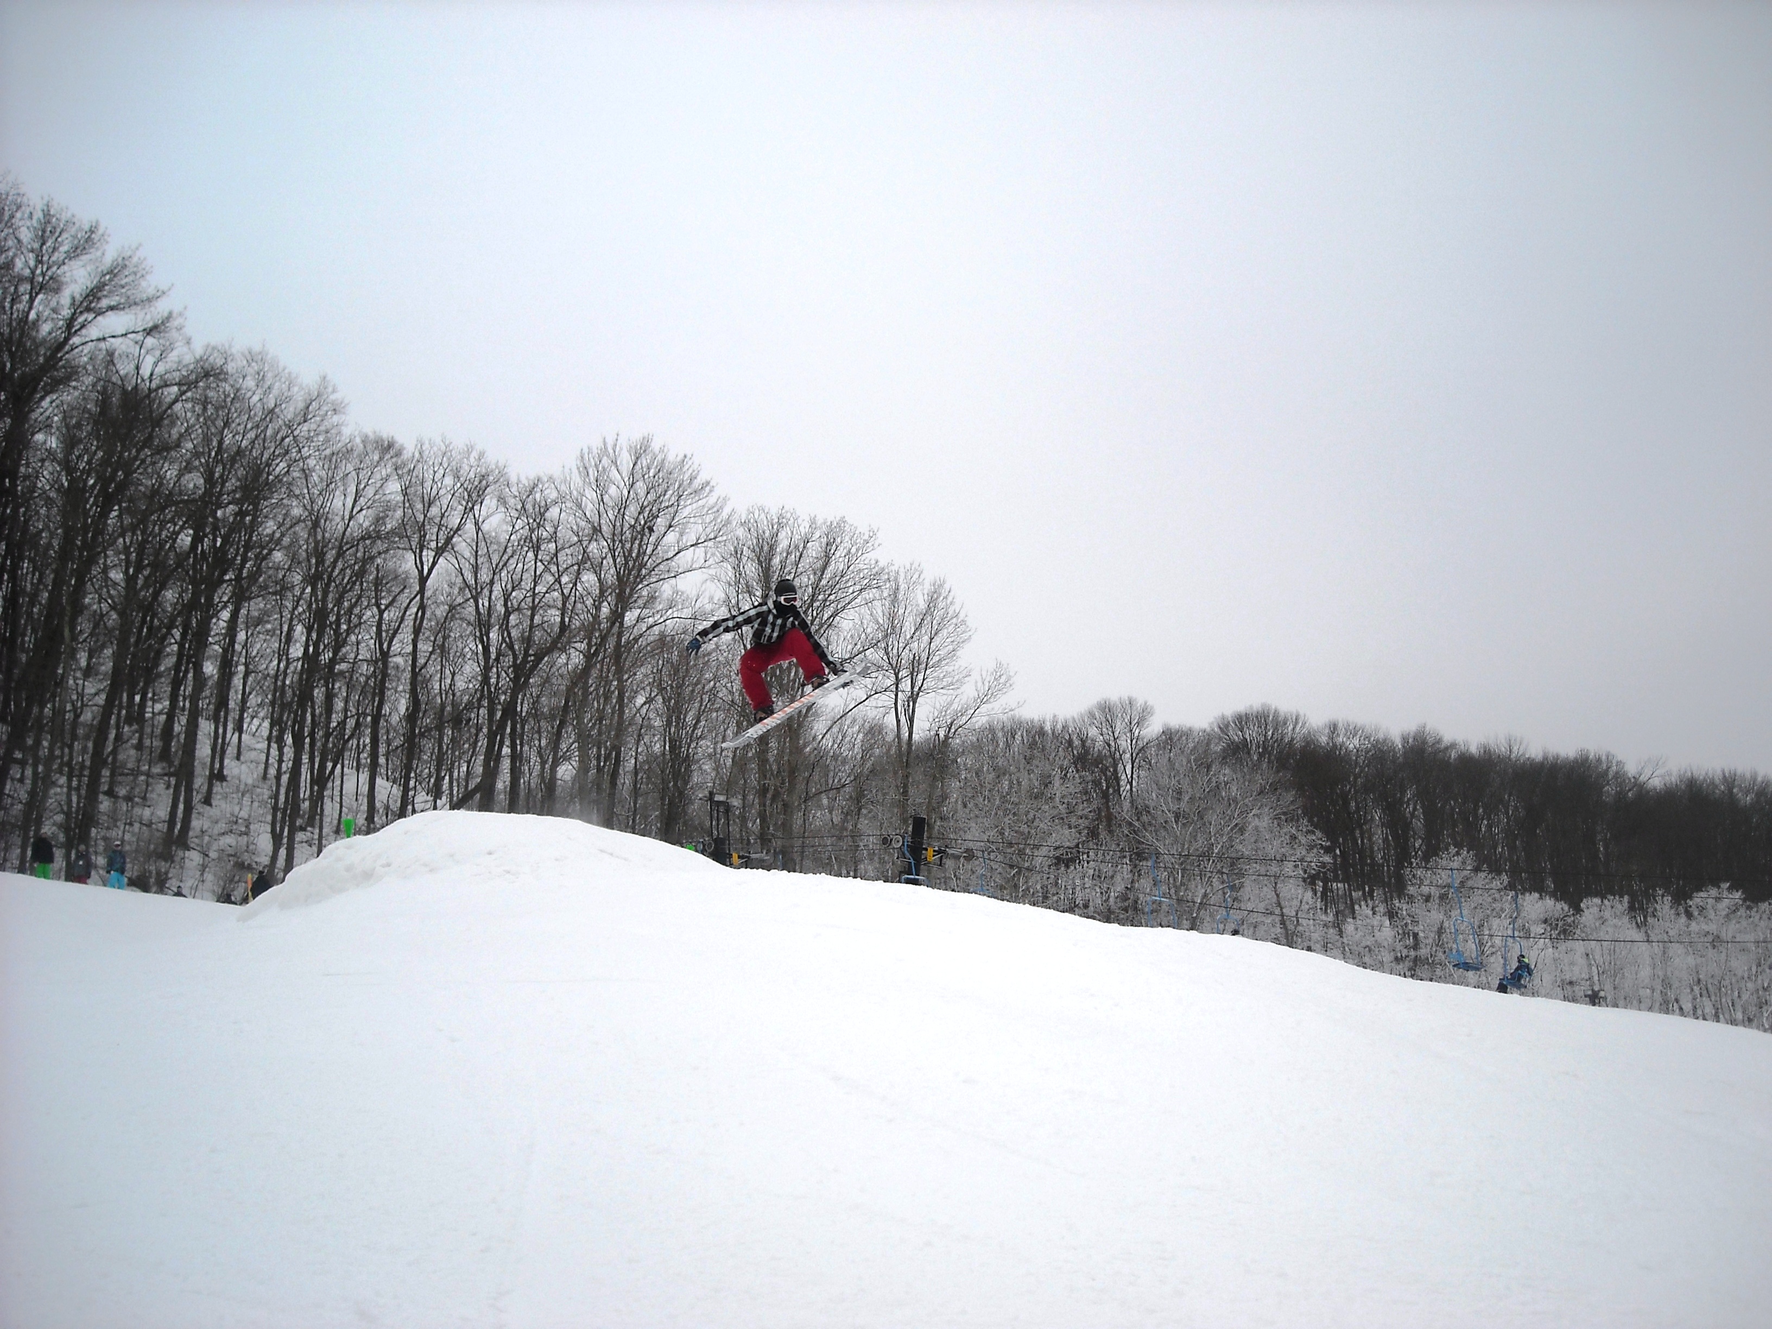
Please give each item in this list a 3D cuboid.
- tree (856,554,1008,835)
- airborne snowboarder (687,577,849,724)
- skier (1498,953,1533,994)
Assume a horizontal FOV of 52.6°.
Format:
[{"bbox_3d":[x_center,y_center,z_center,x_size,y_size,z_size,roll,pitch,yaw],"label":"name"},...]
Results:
[{"bbox_3d":[2.249,2.439,82.000,6.600,14.300,6.400,0,-6,0],"label":"tree"},{"bbox_3d":[-0.961,-0.122,14.300,1.150,1.200,0.750,3,-7,-30],"label":"airborne snowboarder"},{"bbox_3d":[18.633,9.235,53.000,0.950,1.300,0.600,-4,-7,31],"label":"skier"}]

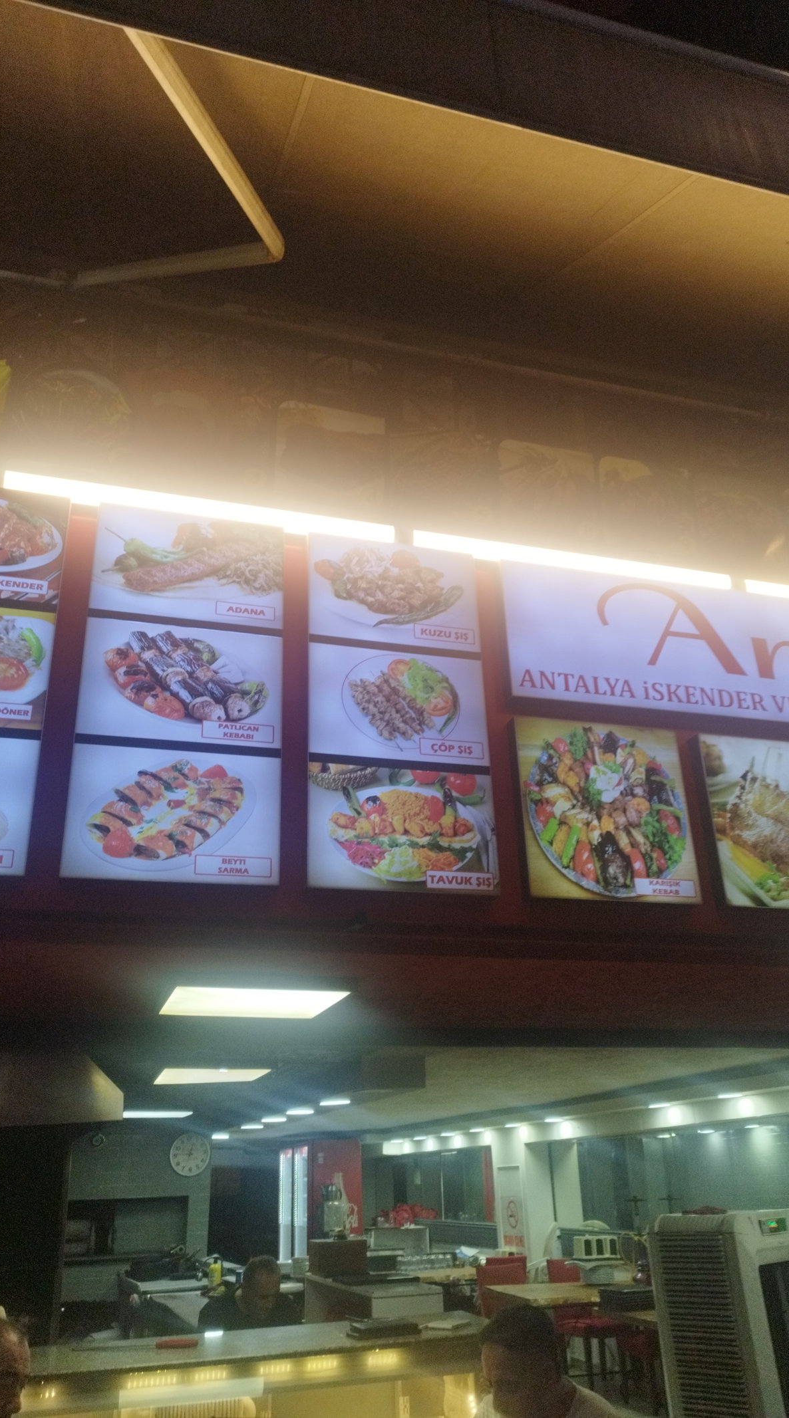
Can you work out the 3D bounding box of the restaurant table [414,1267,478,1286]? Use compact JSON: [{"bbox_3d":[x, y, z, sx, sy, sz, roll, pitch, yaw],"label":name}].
[{"bbox_3d":[0.688,5.278,8.457,1.150,0.750,0.830,5,-26,-16],"label":"restaurant table"}]

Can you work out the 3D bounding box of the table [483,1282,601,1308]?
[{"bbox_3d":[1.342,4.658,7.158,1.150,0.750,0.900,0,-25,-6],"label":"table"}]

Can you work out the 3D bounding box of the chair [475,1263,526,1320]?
[{"bbox_3d":[0.949,4.785,7.581,0.440,0.900,0.530,5,-26,-16],"label":"chair"}]

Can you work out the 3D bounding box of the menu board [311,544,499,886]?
[{"bbox_3d":[0.003,-0.002,2.985,0.554,1.140,0.070,5,-26,-16],"label":"menu board"}]

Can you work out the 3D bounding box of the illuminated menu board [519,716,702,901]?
[{"bbox_3d":[0.644,0.321,3.045,0.567,0.567,0.070,5,-26,-16],"label":"illuminated menu board"}]

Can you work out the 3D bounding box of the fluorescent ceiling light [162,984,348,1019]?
[{"bbox_3d":[-0.499,1.010,3.434,0.600,0.050,0.620,5,-26,-16],"label":"fluorescent ceiling light"}]

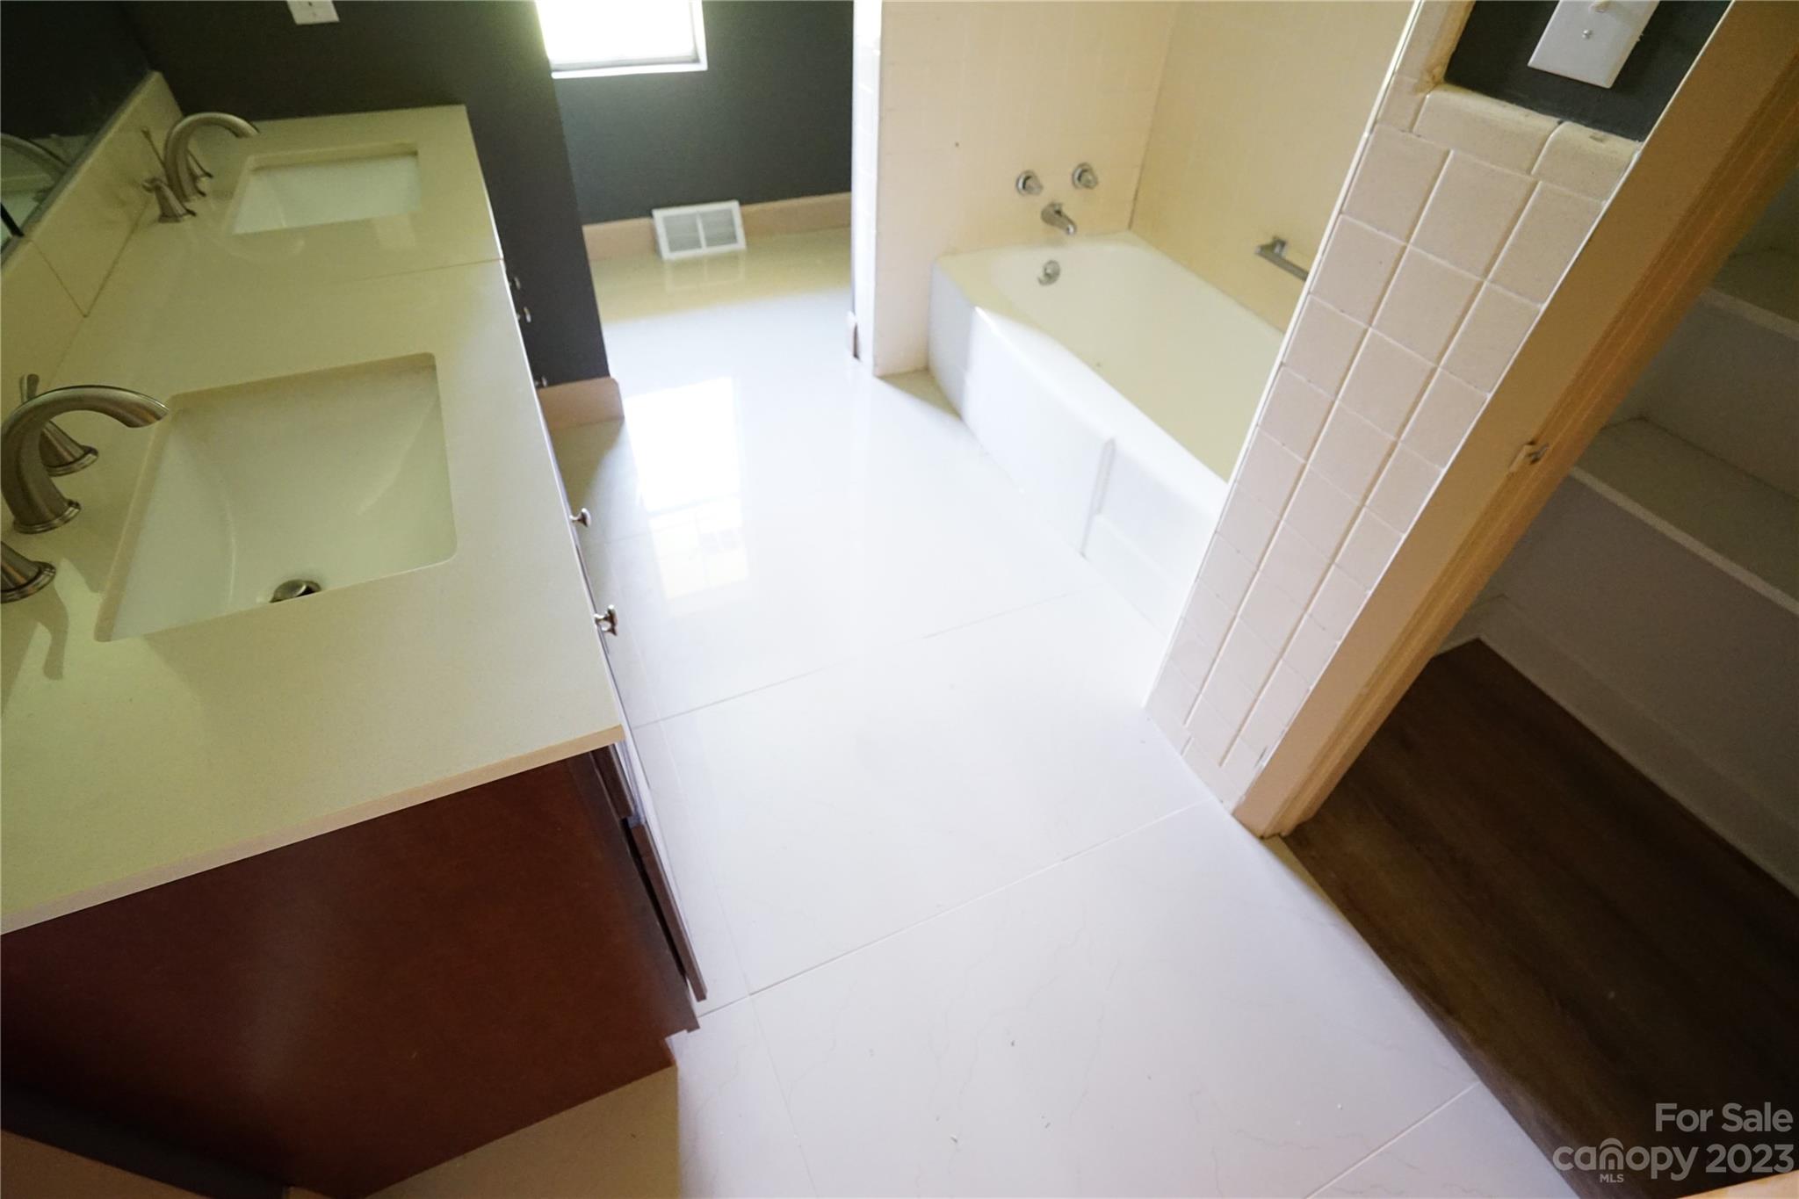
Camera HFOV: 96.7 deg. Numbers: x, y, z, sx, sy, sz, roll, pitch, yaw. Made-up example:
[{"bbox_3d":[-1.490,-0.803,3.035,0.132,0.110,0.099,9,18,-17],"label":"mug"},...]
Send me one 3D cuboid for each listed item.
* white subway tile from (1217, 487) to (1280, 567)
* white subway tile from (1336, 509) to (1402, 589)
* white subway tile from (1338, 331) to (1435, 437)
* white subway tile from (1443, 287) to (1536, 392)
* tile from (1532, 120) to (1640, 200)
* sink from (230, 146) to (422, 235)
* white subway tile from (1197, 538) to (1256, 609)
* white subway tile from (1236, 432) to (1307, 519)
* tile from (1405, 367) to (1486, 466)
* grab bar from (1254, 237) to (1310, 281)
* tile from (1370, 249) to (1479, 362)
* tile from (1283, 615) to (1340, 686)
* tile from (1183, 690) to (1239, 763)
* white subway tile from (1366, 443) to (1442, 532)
[{"bbox_3d":[0.604,-0.124,1.381,0.010,0.108,0.110,-16,47,-18],"label":"white subway tile"},{"bbox_3d":[0.690,-0.073,1.175,0.010,0.108,0.069,-16,47,-18],"label":"white subway tile"},{"bbox_3d":[0.655,-0.287,1.073,0.009,0.107,0.107,-16,47,-18],"label":"white subway tile"},{"bbox_3d":[0.703,-0.310,0.948,0.010,0.108,0.068,-16,47,-19],"label":"white subway tile"},{"bbox_3d":[0.705,-0.447,0.816,0.021,0.050,0.078,-16,47,-18],"label":"tile"},{"bbox_3d":[-1.101,-0.741,1.617,0.335,0.165,0.480,-16,47,-18],"label":"sink"},{"bbox_3d":[0.601,-0.045,1.458,0.010,0.108,0.110,-16,47,-19],"label":"white subway tile"},{"bbox_3d":[0.609,-0.203,1.306,0.010,0.108,0.110,-16,47,-19],"label":"white subway tile"},{"bbox_3d":[0.699,-0.231,1.024,0.010,0.108,0.068,-16,47,-19],"label":"tile"},{"bbox_3d":[1.143,-0.891,2.195,0.065,0.050,0.400,-16,47,-18],"label":"grab bar"},{"bbox_3d":[0.665,-0.367,1.006,0.010,0.108,0.108,-16,47,-19],"label":"tile"},{"bbox_3d":[0.683,0.084,1.327,0.010,0.108,0.069,-16,47,-18],"label":"tile"},{"bbox_3d":[0.636,0.262,1.615,0.010,0.108,0.108,-16,47,-19],"label":"tile"},{"bbox_3d":[0.695,-0.152,1.101,0.010,0.108,0.068,-16,47,-19],"label":"white subway tile"}]

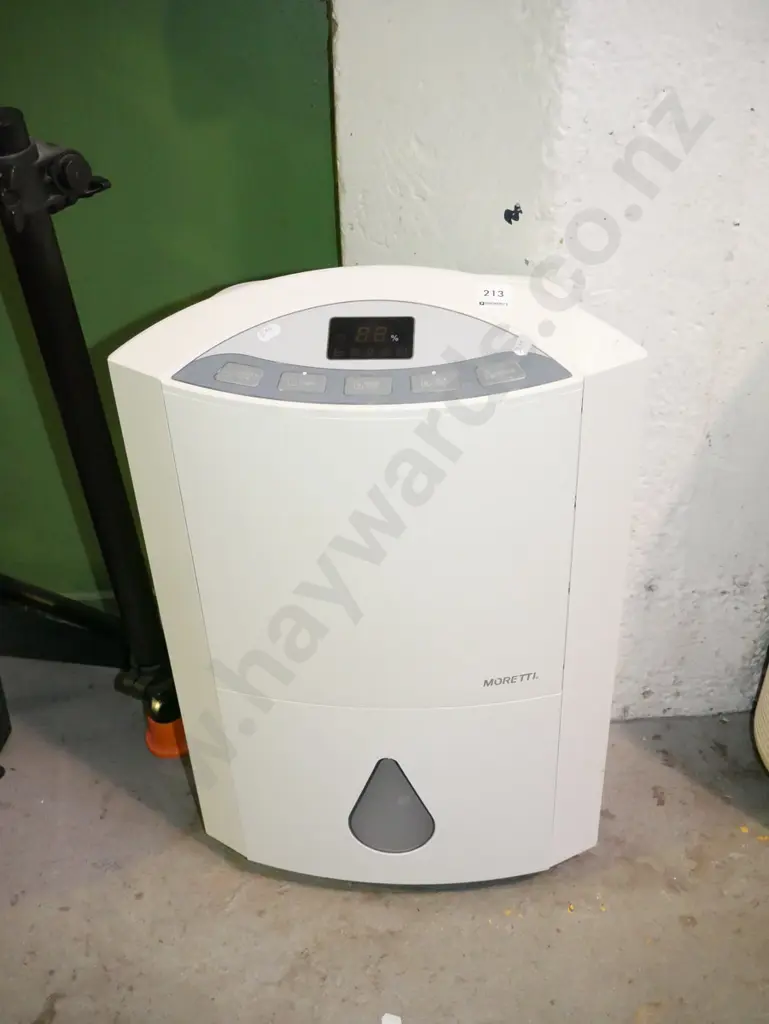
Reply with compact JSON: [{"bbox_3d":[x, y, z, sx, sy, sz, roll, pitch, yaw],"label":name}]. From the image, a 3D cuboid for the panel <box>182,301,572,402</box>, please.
[{"bbox_3d":[-0.010,-0.111,0.720,0.282,0.020,0.094,0,62,5],"label":"panel"}]

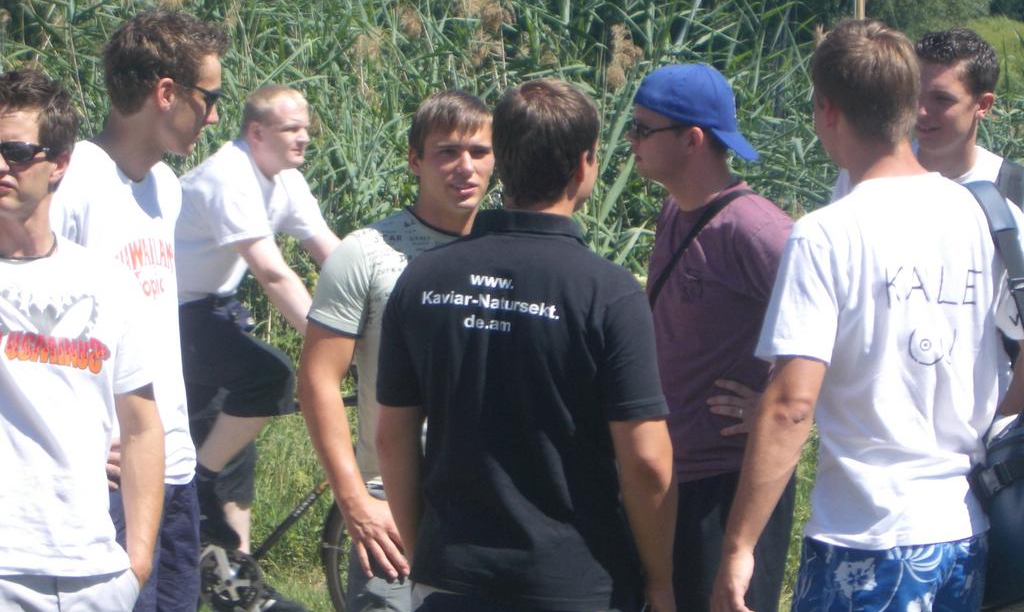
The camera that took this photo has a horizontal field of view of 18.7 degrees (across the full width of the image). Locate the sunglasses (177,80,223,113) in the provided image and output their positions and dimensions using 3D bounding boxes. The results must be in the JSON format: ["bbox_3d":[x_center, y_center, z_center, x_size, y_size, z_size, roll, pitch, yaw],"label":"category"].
[{"bbox_3d":[-0.611,-0.398,5.870,0.145,0.048,0.145,13,5,9],"label":"sunglasses"}]

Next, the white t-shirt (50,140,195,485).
[{"bbox_3d":[-0.772,0.014,5.900,0.310,0.670,0.500,2,3,33],"label":"white t-shirt"}]

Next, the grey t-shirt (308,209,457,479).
[{"bbox_3d":[-0.164,0.082,6.750,0.530,0.610,0.280,-1,3,-25],"label":"grey t-shirt"}]

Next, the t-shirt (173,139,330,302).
[{"bbox_3d":[-0.794,-0.243,8.950,0.360,0.530,0.500,18,10,22],"label":"t-shirt"}]

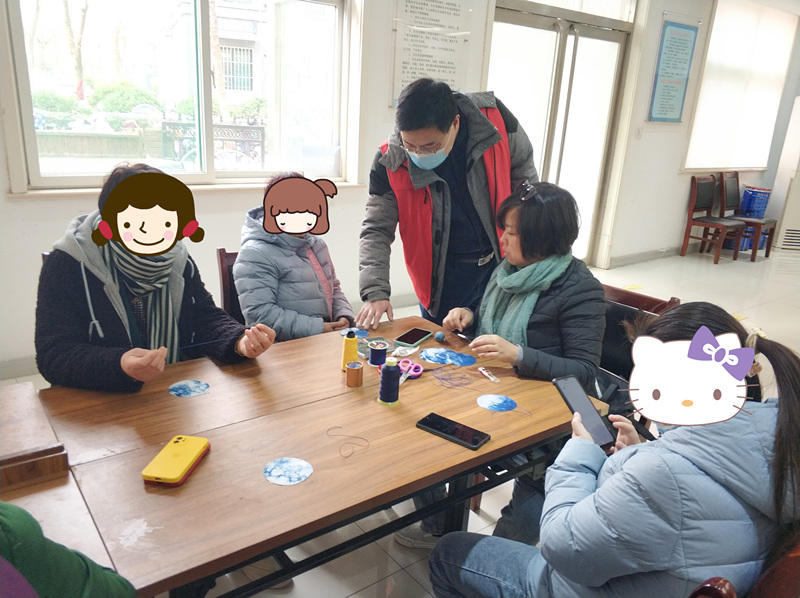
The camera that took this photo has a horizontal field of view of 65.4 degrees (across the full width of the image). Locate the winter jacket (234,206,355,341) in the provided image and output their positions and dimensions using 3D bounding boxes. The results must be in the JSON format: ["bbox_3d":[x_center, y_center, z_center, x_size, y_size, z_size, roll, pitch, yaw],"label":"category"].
[{"bbox_3d":[-0.363,-0.016,2.166,0.420,0.620,0.490,14,20,33],"label":"winter jacket"}]

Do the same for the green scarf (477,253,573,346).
[{"bbox_3d":[0.425,0.028,2.003,0.250,0.350,0.260,-10,21,-36],"label":"green scarf"}]

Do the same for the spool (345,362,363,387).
[{"bbox_3d":[-0.121,0.206,1.693,0.046,0.052,0.046,3,17,-1],"label":"spool"}]

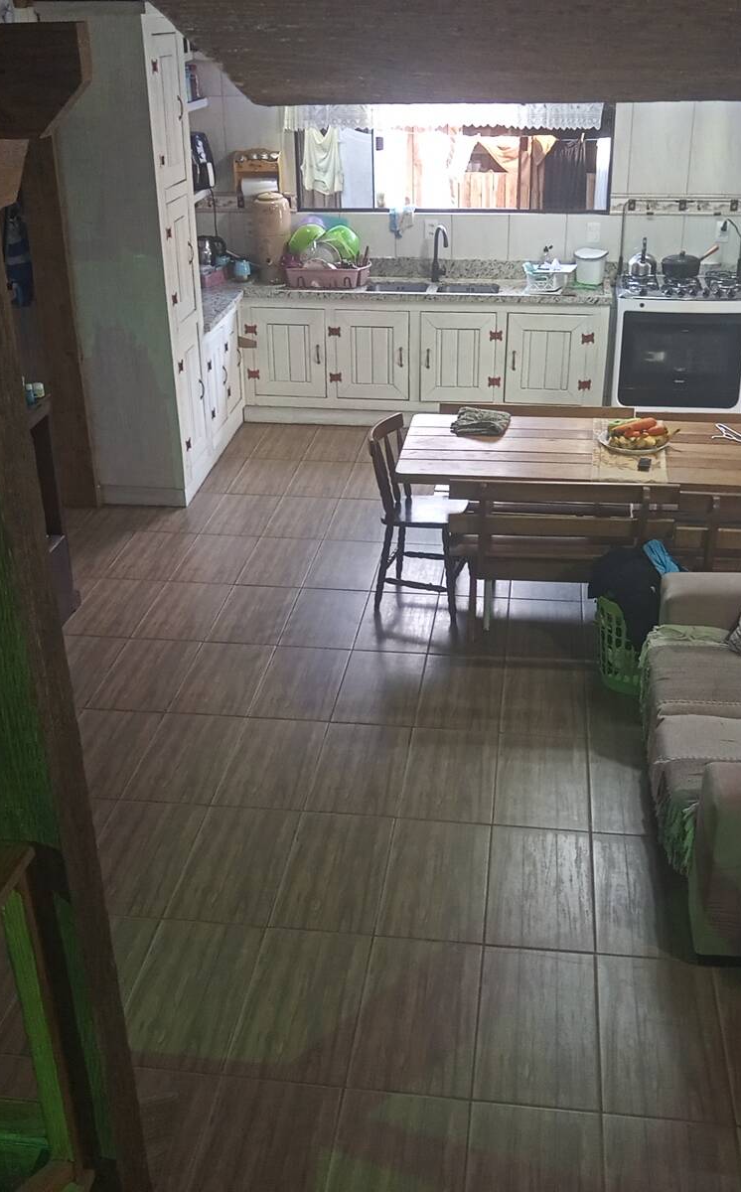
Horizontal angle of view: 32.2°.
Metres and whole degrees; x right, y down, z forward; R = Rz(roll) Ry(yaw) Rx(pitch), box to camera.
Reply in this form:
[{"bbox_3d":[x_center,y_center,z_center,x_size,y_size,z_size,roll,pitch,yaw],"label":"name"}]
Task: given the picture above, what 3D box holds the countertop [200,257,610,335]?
[{"bbox_3d":[0.067,-1.771,7.593,2.678,0.178,1.393,3,25,7],"label":"countertop"}]

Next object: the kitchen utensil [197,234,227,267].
[{"bbox_3d":[-1.047,-2.171,8.185,0.205,0.220,0.160,3,26,7],"label":"kitchen utensil"}]

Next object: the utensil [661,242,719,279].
[{"bbox_3d":[1.975,-2.029,7.847,0.385,0.155,0.228,-8,27,-16],"label":"utensil"}]

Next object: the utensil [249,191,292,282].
[{"bbox_3d":[-0.614,-2.249,8.047,0.242,0.544,0.238,3,25,7],"label":"utensil"}]

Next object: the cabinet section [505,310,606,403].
[{"bbox_3d":[1.063,-1.411,7.710,0.493,0.545,0.030,3,26,7],"label":"cabinet section"}]

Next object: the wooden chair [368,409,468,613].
[{"bbox_3d":[0.252,-0.351,5.670,0.430,0.830,0.410,9,27,19],"label":"wooden chair"}]

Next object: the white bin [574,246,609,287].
[{"bbox_3d":[1.333,-1.989,7.768,0.201,0.182,0.195,3,25,7],"label":"white bin"}]

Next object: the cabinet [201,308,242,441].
[{"bbox_3d":[-1.079,-1.299,7.712,0.452,0.779,0.875,3,25,7],"label":"cabinet"}]

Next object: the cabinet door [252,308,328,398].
[{"bbox_3d":[-0.498,-1.500,7.959,0.462,0.563,0.050,3,26,7],"label":"cabinet door"}]

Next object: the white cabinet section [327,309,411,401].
[{"bbox_3d":[0.010,-1.469,7.908,0.455,0.557,0.030,3,26,7],"label":"white cabinet section"}]

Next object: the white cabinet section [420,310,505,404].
[{"bbox_3d":[0.540,-1.455,7.868,0.468,0.560,0.032,3,25,7],"label":"white cabinet section"}]

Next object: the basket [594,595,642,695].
[{"bbox_3d":[1.113,0.151,5.115,0.420,0.370,0.400,3,26,7],"label":"basket"}]

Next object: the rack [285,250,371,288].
[{"bbox_3d":[-0.256,-1.986,7.884,0.475,0.135,0.300,3,26,7],"label":"rack"}]

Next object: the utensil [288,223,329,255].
[{"bbox_3d":[-0.391,-2.161,7.921,0.250,0.130,0.250,-38,27,22],"label":"utensil"}]

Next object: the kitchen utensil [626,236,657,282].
[{"bbox_3d":[1.673,-2.064,7.845,0.170,0.230,0.205,4,26,9],"label":"kitchen utensil"}]

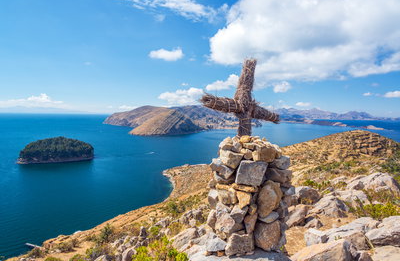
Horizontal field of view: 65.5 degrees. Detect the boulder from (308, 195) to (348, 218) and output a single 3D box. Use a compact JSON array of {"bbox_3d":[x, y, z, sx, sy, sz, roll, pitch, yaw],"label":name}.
[{"bbox_3d":[2.223,1.315,5.383,0.620,0.310,0.500,1,3,10],"label":"boulder"}]

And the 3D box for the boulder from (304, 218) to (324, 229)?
[{"bbox_3d":[1.709,1.401,4.687,0.250,0.150,0.200,1,3,15],"label":"boulder"}]

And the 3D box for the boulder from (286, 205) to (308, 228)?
[{"bbox_3d":[1.498,1.322,4.783,0.340,0.270,0.360,1,3,10],"label":"boulder"}]

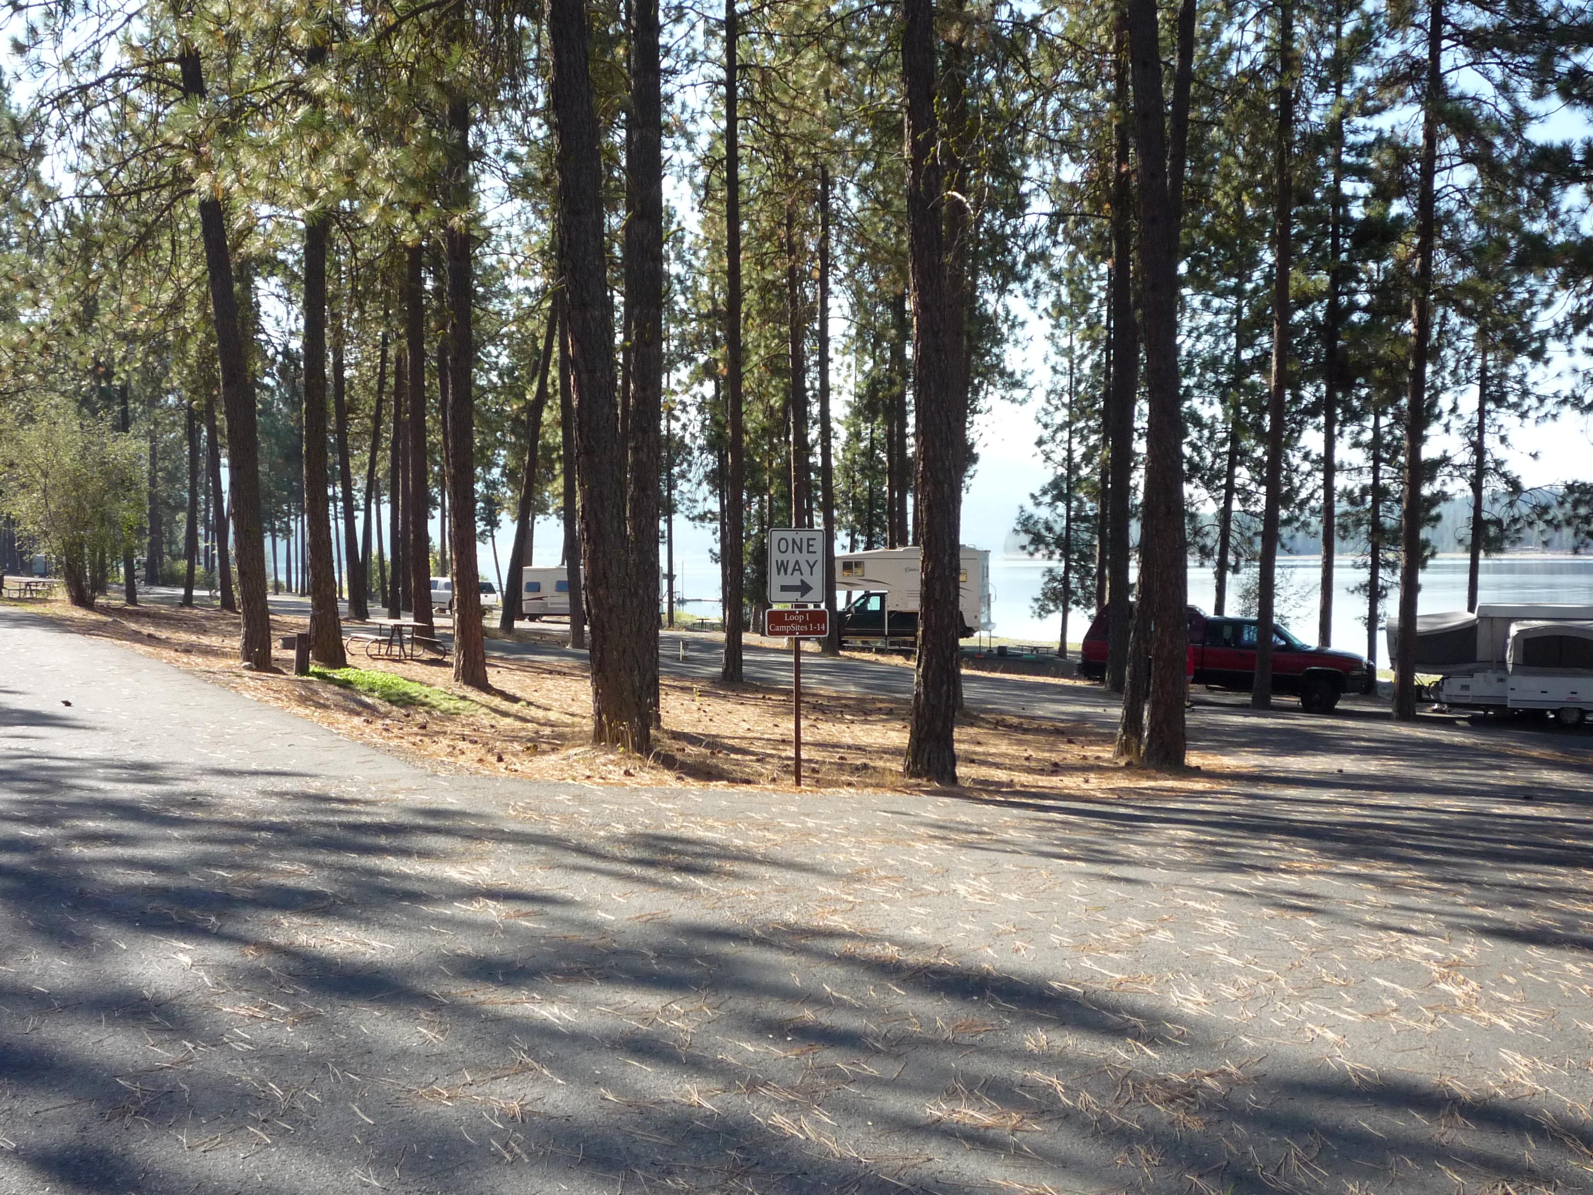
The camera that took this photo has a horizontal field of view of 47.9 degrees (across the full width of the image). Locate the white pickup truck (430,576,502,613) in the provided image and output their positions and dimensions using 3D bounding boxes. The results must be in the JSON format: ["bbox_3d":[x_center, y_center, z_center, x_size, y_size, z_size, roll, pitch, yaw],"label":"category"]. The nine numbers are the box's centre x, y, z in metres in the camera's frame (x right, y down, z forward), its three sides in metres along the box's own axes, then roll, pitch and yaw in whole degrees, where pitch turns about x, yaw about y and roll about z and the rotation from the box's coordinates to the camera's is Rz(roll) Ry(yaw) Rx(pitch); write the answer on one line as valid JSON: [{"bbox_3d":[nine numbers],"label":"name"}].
[{"bbox_3d":[-17.600,-0.019,92.500,5.000,1.880,1.950,1,2,41],"label":"white pickup truck"}]

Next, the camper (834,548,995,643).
[{"bbox_3d":[3.300,0.076,58.600,5.900,3.440,2.300,0,2,14],"label":"camper"}]

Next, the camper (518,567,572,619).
[{"bbox_3d":[-10.500,-0.203,90.000,7.000,2.800,2.400,0,2,0],"label":"camper"}]

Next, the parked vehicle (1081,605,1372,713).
[{"bbox_3d":[9.220,1.215,38.400,6.000,2.000,2.000,2,2,25],"label":"parked vehicle"}]

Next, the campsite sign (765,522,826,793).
[{"bbox_3d":[0.008,0.490,14.550,0.510,2.090,0.070,0,2,0],"label":"campsite sign"}]

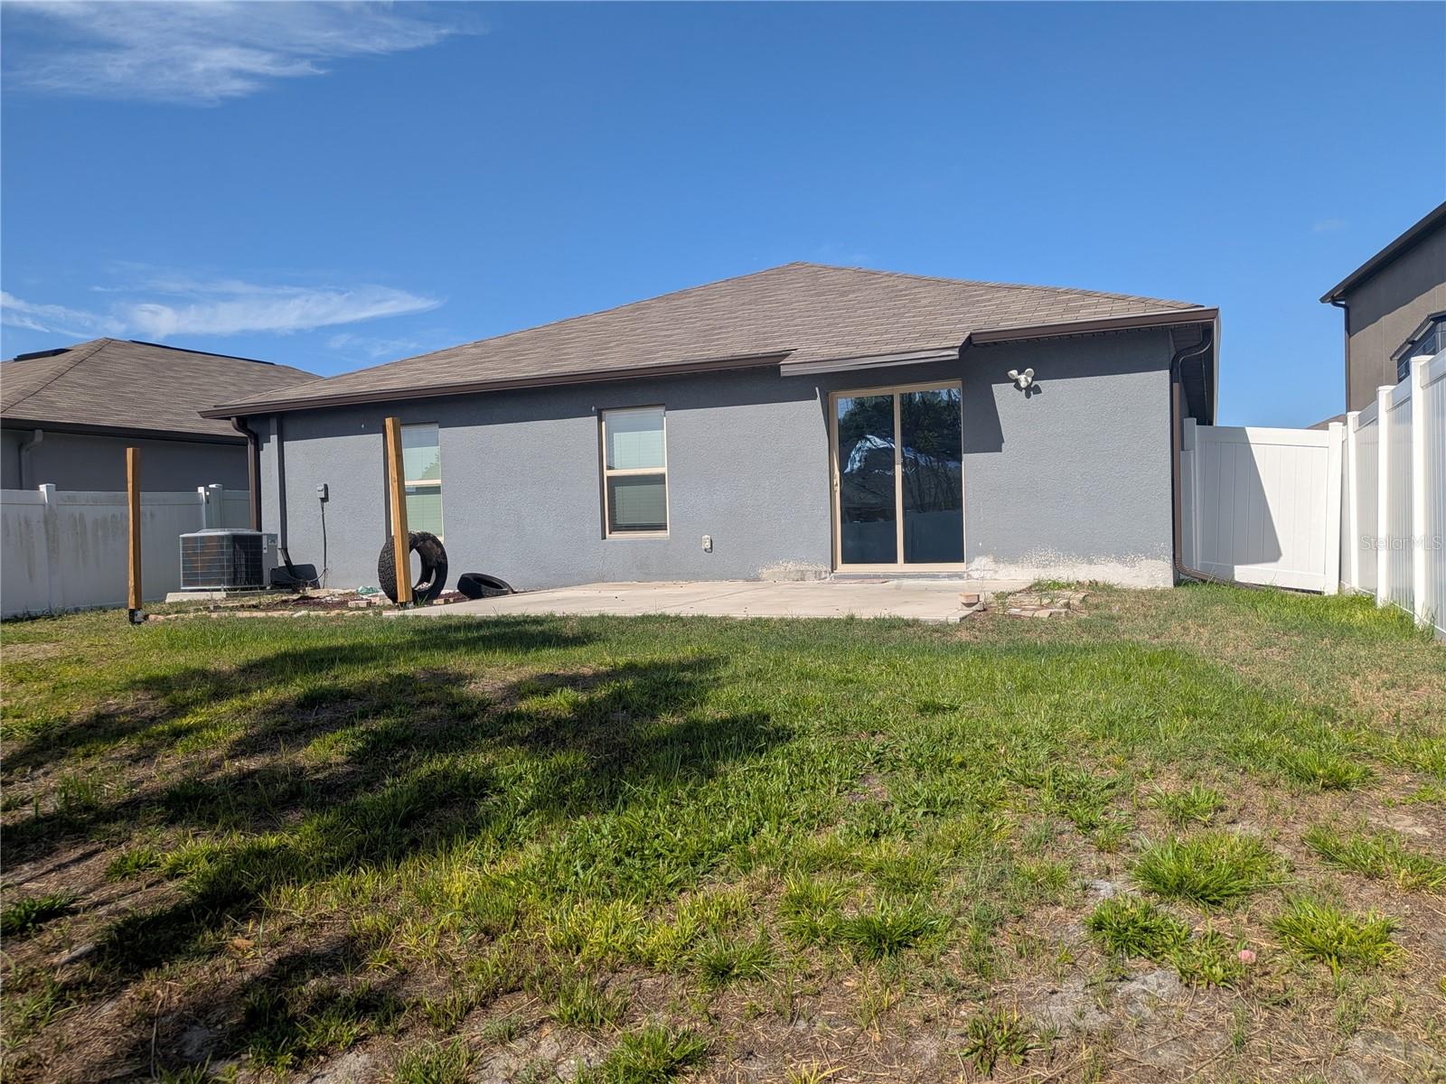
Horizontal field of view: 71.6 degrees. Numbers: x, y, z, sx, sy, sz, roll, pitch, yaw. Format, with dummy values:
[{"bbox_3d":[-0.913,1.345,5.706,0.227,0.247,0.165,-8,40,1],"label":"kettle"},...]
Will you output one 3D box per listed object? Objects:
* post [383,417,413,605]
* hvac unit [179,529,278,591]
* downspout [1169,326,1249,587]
[{"bbox_3d":[-3.034,-0.297,9.400,0.092,1.760,0.092,-4,0,26],"label":"post"},{"bbox_3d":[-6.621,0.236,13.532,0.830,0.760,0.830,-1,1,20],"label":"hvac unit"},{"bbox_3d":[4.570,-0.798,9.410,0.640,2.470,0.130,-1,1,26],"label":"downspout"}]

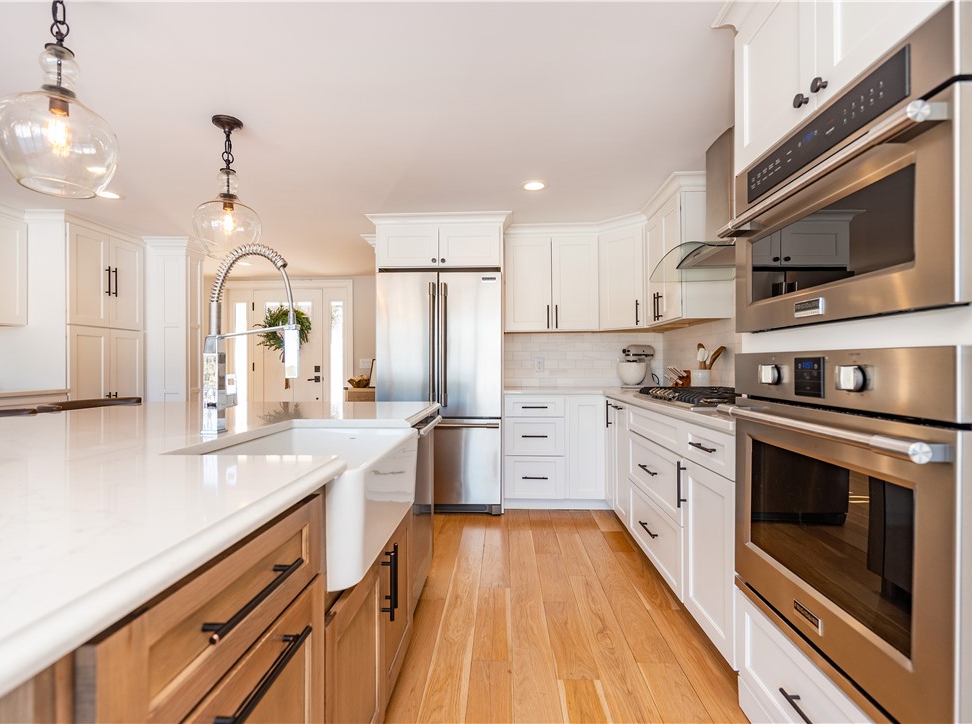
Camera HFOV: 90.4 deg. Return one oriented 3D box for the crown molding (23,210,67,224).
[{"bbox_3d":[-3.285,-1.077,3.624,0.335,0.097,0.080,0,0,2],"label":"crown molding"}]

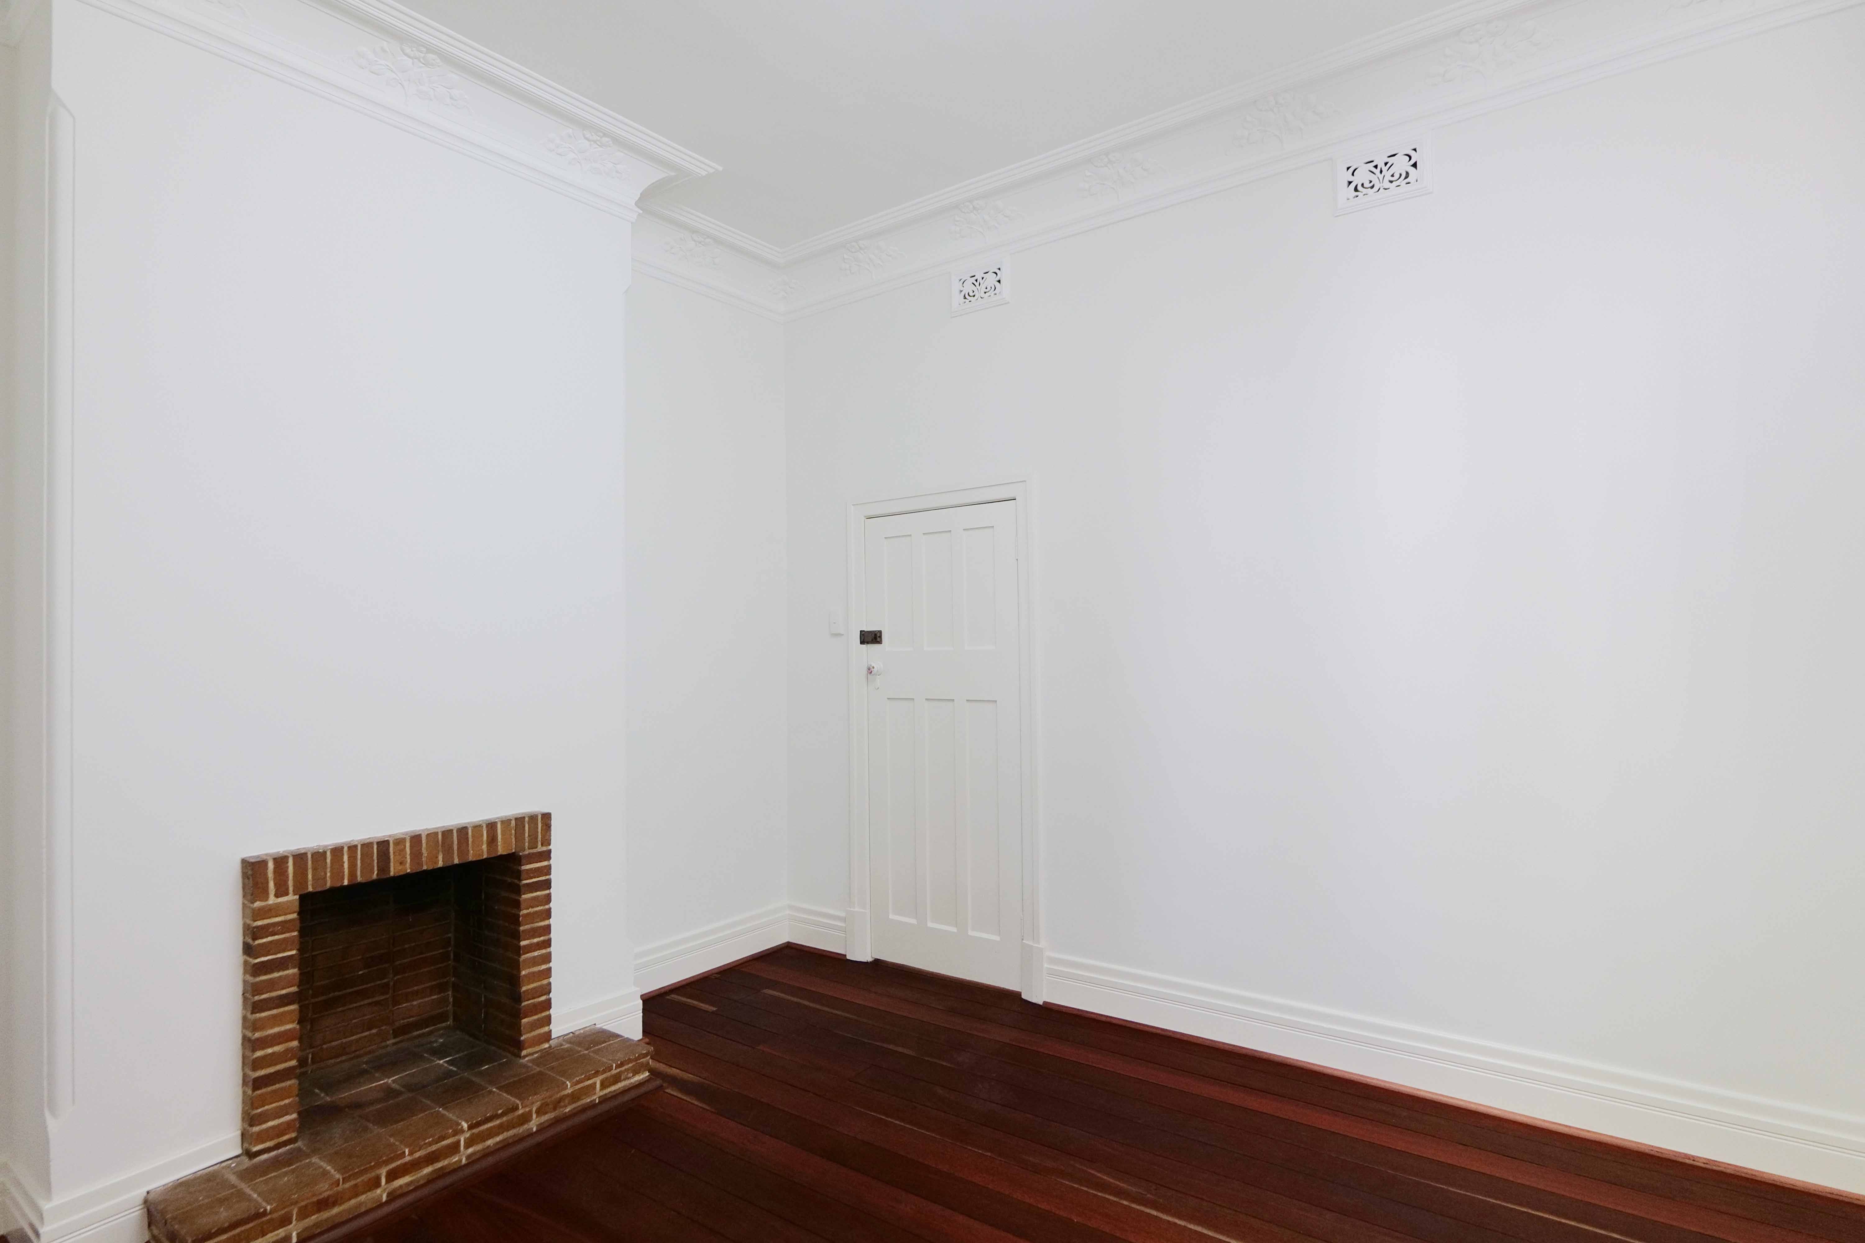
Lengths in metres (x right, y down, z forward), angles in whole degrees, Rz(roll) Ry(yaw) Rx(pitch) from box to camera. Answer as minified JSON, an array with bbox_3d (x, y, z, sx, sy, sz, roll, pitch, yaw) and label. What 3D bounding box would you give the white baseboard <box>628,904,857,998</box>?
[{"bbox_3d":[-0.862,1.484,3.887,0.370,0.185,0.990,-2,-1,39],"label":"white baseboard"}]

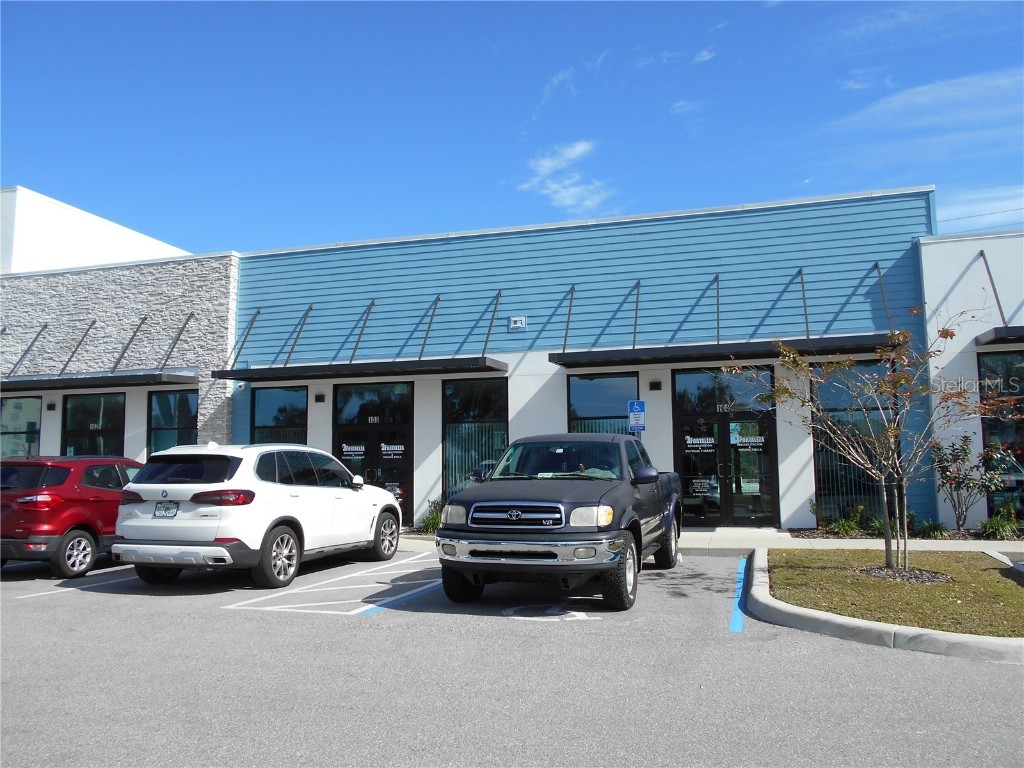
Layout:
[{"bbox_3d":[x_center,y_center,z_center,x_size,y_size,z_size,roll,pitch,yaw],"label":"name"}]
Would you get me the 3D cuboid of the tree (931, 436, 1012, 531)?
[{"bbox_3d":[8.091,1.752,13.557,1.450,1.642,1.350,-2,-6,15],"label":"tree"}]

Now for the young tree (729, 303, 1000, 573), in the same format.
[{"bbox_3d":[4.388,0.695,9.555,3.100,3.079,2.800,-2,-6,15],"label":"young tree"}]

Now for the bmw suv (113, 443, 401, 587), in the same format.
[{"bbox_3d":[-3.334,1.791,11.011,2.060,1.760,4.930,-2,-7,16],"label":"bmw suv"}]

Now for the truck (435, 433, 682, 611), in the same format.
[{"bbox_3d":[0.848,1.574,9.874,2.050,1.860,5.530,-3,-7,18],"label":"truck"}]

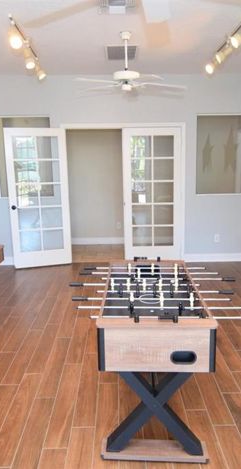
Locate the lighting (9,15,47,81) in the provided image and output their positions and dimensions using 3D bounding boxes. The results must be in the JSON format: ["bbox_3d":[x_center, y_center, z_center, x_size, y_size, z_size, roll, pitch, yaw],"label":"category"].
[{"bbox_3d":[-0.924,-1.841,3.156,0.160,0.250,1.080,-1,12,0],"label":"lighting"}]

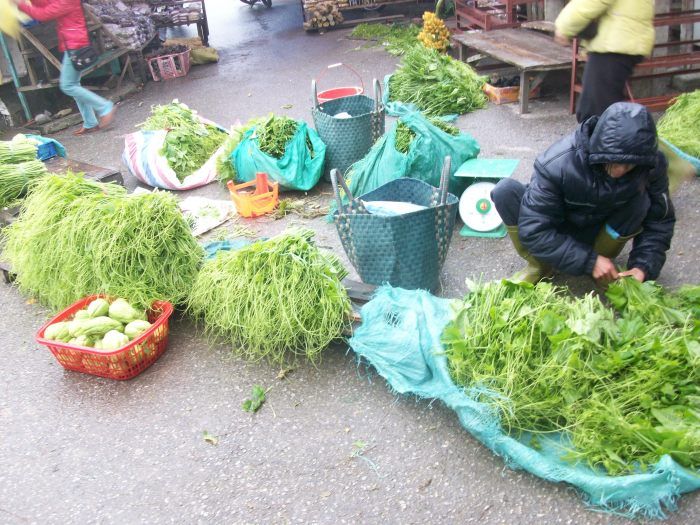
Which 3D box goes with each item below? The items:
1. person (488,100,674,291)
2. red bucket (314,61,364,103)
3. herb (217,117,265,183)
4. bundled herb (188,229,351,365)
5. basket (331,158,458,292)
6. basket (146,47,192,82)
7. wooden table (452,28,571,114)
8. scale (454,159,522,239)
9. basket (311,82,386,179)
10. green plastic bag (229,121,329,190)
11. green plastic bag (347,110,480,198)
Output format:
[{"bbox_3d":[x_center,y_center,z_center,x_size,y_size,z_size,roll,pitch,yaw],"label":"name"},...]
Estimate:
[{"bbox_3d":[0.939,-0.293,2.783,0.660,0.780,0.630,4,27,21],"label":"person"},{"bbox_3d":[-0.066,-1.053,4.748,0.325,0.510,0.325,-6,27,0],"label":"red bucket"},{"bbox_3d":[-0.719,-0.690,4.350,0.270,0.330,0.320,-6,27,0],"label":"herb"},{"bbox_3d":[-0.302,0.092,2.824,0.620,0.290,0.520,4,27,21],"label":"bundled herb"},{"bbox_3d":[0.207,-0.181,3.053,0.520,0.490,0.390,-4,25,4],"label":"basket"},{"bbox_3d":[-2.075,-2.249,7.780,0.470,0.280,0.340,-13,28,-15],"label":"basket"},{"bbox_3d":[1.519,-1.782,6.271,0.650,0.380,1.950,-8,25,-4],"label":"wooden table"},{"bbox_3d":[0.674,-0.299,3.336,0.265,0.300,0.265,5,28,20],"label":"scale"},{"bbox_3d":[-0.011,-0.794,4.153,0.420,0.570,0.350,-6,27,0],"label":"basket"},{"bbox_3d":[-0.468,-0.705,4.476,0.570,0.350,0.450,-9,25,-5],"label":"green plastic bag"},{"bbox_3d":[0.388,-0.694,4.225,0.750,0.380,0.500,-4,25,5],"label":"green plastic bag"}]

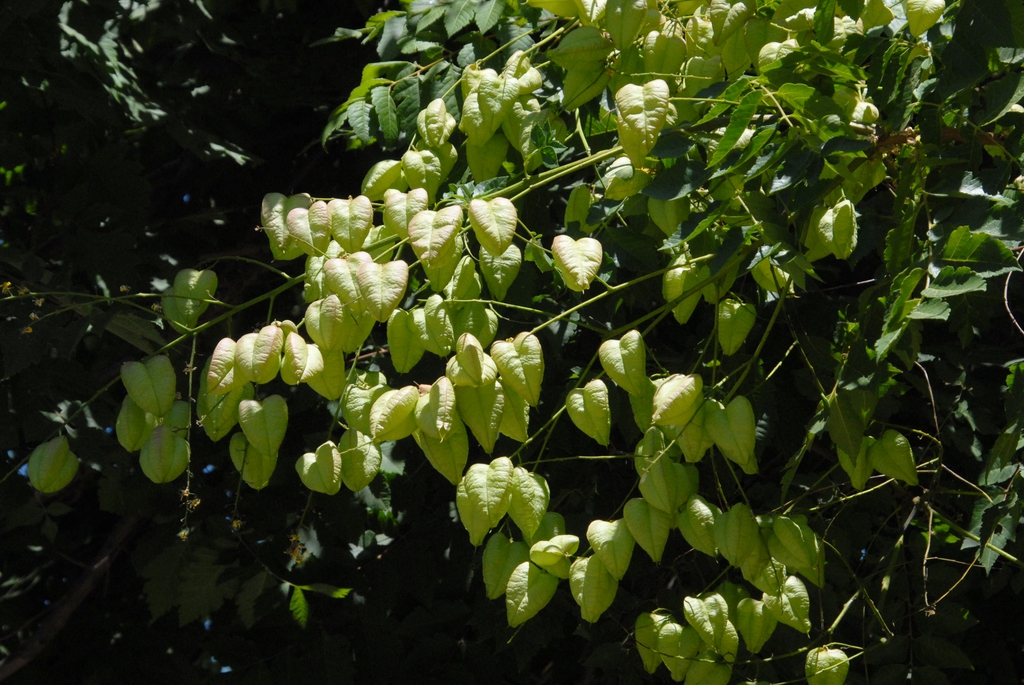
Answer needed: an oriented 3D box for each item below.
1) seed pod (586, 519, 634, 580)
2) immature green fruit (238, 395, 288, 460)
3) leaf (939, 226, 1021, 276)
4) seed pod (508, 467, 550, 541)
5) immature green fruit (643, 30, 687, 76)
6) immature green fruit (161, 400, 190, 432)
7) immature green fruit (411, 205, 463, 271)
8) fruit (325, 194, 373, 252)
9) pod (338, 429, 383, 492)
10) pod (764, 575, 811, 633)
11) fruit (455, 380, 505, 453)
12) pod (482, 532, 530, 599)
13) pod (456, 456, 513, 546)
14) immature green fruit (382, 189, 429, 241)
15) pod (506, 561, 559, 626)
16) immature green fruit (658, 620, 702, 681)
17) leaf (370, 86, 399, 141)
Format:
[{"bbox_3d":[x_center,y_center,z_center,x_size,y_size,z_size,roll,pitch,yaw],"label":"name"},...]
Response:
[{"bbox_3d":[0.070,0.148,2.580,0.034,0.045,0.032,-12,-9,0],"label":"seed pod"},{"bbox_3d":[-0.171,0.059,2.500,0.033,0.046,0.031,-10,-7,0],"label":"immature green fruit"},{"bbox_3d":[0.339,-0.066,2.620,0.061,0.032,0.017,6,-5,0],"label":"leaf"},{"bbox_3d":[0.011,0.117,2.600,0.032,0.052,0.031,0,-5,0],"label":"seed pod"},{"bbox_3d":[0.110,-0.205,2.600,0.032,0.042,0.030,0,-5,0],"label":"immature green fruit"},{"bbox_3d":[-0.241,0.060,2.540,0.031,0.039,0.029,3,-7,0],"label":"immature green fruit"},{"bbox_3d":[-0.054,-0.073,2.550,0.036,0.046,0.032,11,-5,0],"label":"immature green fruit"},{"bbox_3d":[-0.116,-0.085,2.590,0.033,0.044,0.031,0,-9,0],"label":"fruit"},{"bbox_3d":[-0.109,0.085,2.600,0.032,0.046,0.032,3,-5,0],"label":"pod"},{"bbox_3d":[0.190,0.180,2.480,0.030,0.041,0.029,-24,-7,0],"label":"pod"},{"bbox_3d":[-0.023,0.052,2.590,0.034,0.052,0.033,-10,-3,0],"label":"fruit"},{"bbox_3d":[-0.005,0.155,2.520,0.033,0.046,0.031,4,-7,0],"label":"pod"},{"bbox_3d":[-0.019,0.109,2.480,0.038,0.062,0.034,5,-7,0],"label":"pod"},{"bbox_3d":[-0.076,-0.091,2.580,0.033,0.039,0.031,-6,-5,0],"label":"immature green fruit"},{"bbox_3d":[0.015,0.178,2.550,0.034,0.046,0.032,23,-5,0],"label":"pod"},{"bbox_3d":[0.116,0.212,2.480,0.030,0.042,0.030,4,-7,0],"label":"immature green fruit"},{"bbox_3d":[-0.091,-0.163,2.580,0.019,0.039,0.009,-3,-7,0],"label":"leaf"}]

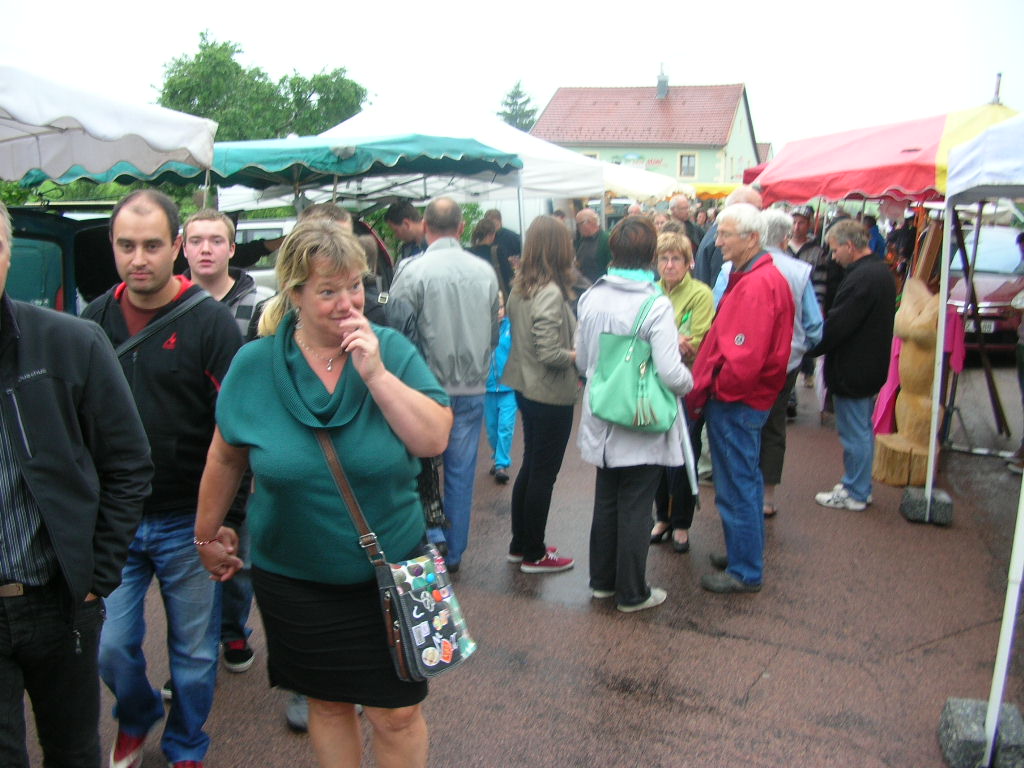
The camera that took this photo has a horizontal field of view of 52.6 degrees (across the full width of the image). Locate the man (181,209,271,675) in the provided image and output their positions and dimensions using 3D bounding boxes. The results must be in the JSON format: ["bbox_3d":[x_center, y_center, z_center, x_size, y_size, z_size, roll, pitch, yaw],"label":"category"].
[{"bbox_3d":[-1.051,0.230,3.654,0.520,1.700,0.400,-1,9,-6],"label":"man"}]

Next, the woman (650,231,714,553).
[{"bbox_3d":[0.847,0.047,5.213,0.480,1.580,0.350,3,9,17],"label":"woman"}]

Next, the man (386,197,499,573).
[{"bbox_3d":[-0.343,-0.003,4.980,0.540,1.750,0.380,-1,9,-8],"label":"man"}]

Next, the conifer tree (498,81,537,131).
[{"bbox_3d":[0.382,-14.995,71.413,4.200,10.900,4.200,0,9,0],"label":"conifer tree"}]

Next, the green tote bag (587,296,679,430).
[{"bbox_3d":[0.493,-0.087,4.170,0.360,0.540,0.160,1,9,8],"label":"green tote bag"}]

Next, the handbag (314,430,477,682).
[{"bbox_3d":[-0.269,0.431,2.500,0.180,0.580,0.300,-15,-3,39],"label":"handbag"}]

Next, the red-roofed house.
[{"bbox_3d":[8.659,-13.056,63.234,13.200,10.000,8.200,5,10,27],"label":"red-roofed house"}]

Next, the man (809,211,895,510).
[{"bbox_3d":[1.987,-0.121,6.066,0.400,1.680,0.470,4,9,18],"label":"man"}]

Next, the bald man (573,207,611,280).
[{"bbox_3d":[0.660,-0.560,8.614,0.520,1.740,0.350,4,9,20],"label":"bald man"}]

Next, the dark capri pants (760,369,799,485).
[{"bbox_3d":[1.390,0.179,5.798,0.400,0.800,0.290,0,9,-1],"label":"dark capri pants"}]

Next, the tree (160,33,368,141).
[{"bbox_3d":[-6.177,-5.467,25.476,5.000,6.140,5.000,1,9,0],"label":"tree"}]

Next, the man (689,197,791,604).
[{"bbox_3d":[1.001,0.063,4.655,0.420,1.710,0.500,-1,9,-8],"label":"man"}]

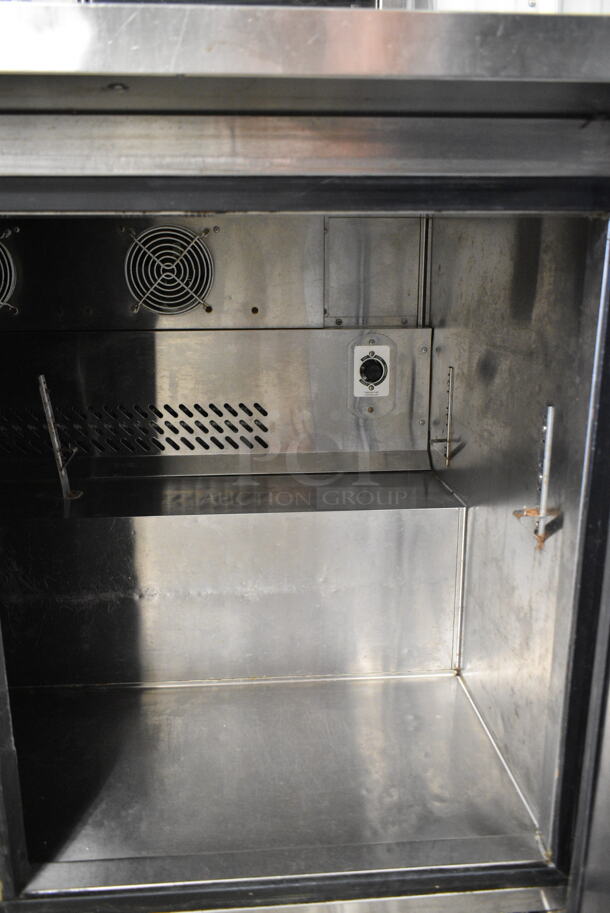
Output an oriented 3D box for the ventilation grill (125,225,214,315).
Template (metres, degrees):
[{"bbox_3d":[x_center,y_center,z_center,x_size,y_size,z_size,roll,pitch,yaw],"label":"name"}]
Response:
[{"bbox_3d":[-0.184,-0.252,0.925,0.119,0.119,0.014,-1,13,-4],"label":"ventilation grill"}]

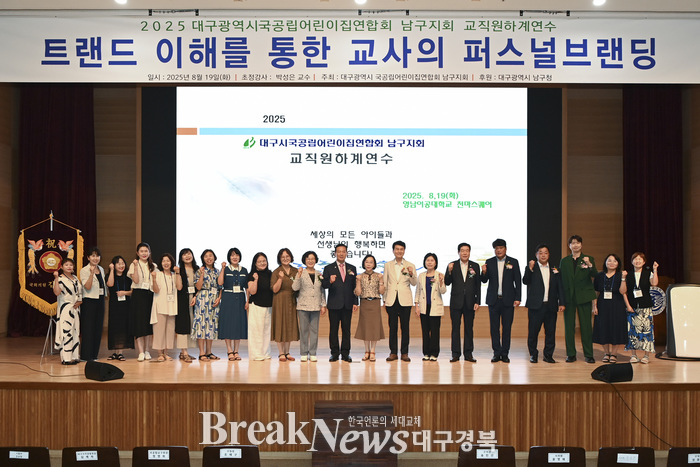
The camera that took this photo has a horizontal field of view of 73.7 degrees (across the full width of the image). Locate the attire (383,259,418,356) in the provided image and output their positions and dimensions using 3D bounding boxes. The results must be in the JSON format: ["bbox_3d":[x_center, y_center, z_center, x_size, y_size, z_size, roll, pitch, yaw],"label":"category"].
[{"bbox_3d":[0.743,1.089,6.900,0.500,1.424,0.340,0,0,5],"label":"attire"}]

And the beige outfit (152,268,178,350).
[{"bbox_3d":[-2.719,1.130,6.850,0.410,1.154,0.330,0,0,-13],"label":"beige outfit"}]

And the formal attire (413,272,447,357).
[{"bbox_3d":[1.191,1.194,6.860,0.470,1.250,0.320,0,0,3],"label":"formal attire"}]

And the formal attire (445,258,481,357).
[{"bbox_3d":[1.666,1.104,6.880,0.520,1.427,0.360,0,0,13],"label":"formal attire"}]

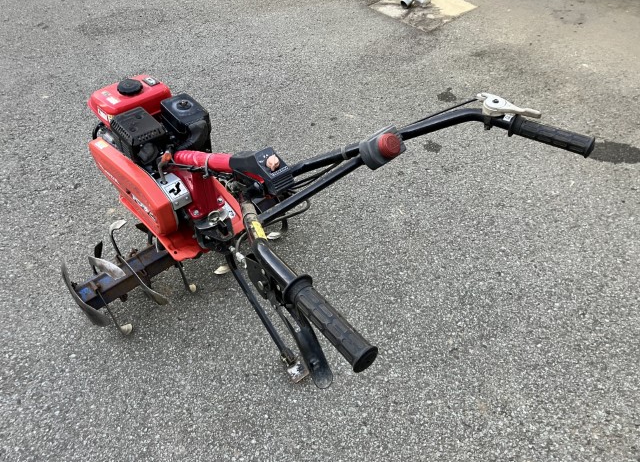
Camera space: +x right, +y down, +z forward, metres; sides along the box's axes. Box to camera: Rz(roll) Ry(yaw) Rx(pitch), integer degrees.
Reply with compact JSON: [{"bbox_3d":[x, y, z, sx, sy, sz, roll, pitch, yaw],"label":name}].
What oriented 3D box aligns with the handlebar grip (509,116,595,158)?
[{"bbox_3d":[0.386,-0.157,0.865,0.131,0.042,0.042,26,51,29],"label":"handlebar grip"}]

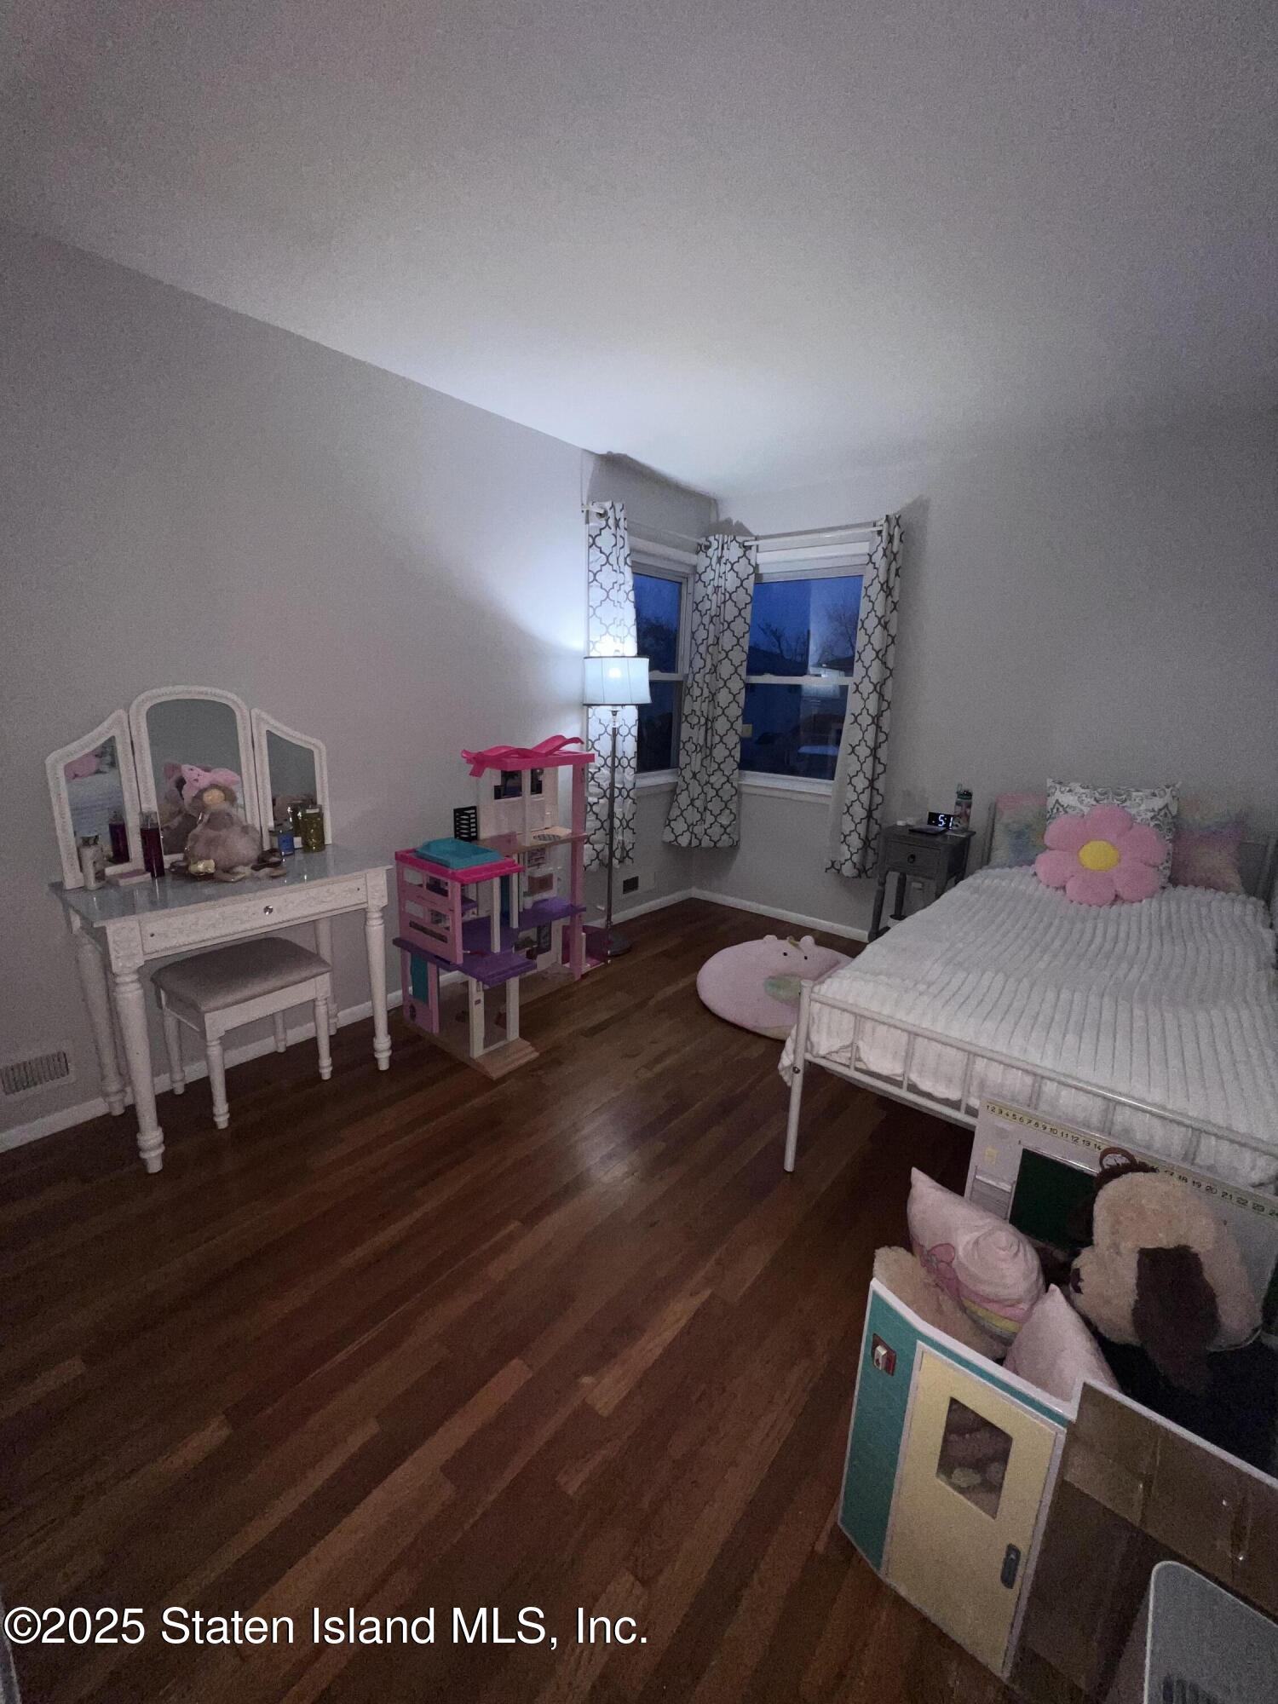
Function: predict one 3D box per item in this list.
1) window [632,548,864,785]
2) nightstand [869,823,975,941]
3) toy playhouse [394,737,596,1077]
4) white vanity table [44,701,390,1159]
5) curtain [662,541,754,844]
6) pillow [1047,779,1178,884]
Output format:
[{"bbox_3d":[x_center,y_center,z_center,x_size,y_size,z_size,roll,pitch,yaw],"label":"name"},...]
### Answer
[{"bbox_3d":[0.498,-0.958,3.387,1.095,1.335,1.015,13,18,39],"label":"window"},{"bbox_3d":[1.384,0.267,3.207,0.360,0.721,0.374,13,18,39],"label":"nightstand"},{"bbox_3d":[-0.427,0.115,2.671,0.627,1.161,0.981,13,18,39],"label":"toy playhouse"},{"bbox_3d":[-1.241,0.169,2.006,0.447,1.322,0.788,13,18,39],"label":"white vanity table"},{"bbox_3d":[0.431,-0.914,3.875,0.480,1.802,0.180,1,14,-5],"label":"curtain"},{"bbox_3d":[1.882,-0.053,2.609,0.455,0.450,0.150,13,4,39],"label":"pillow"}]

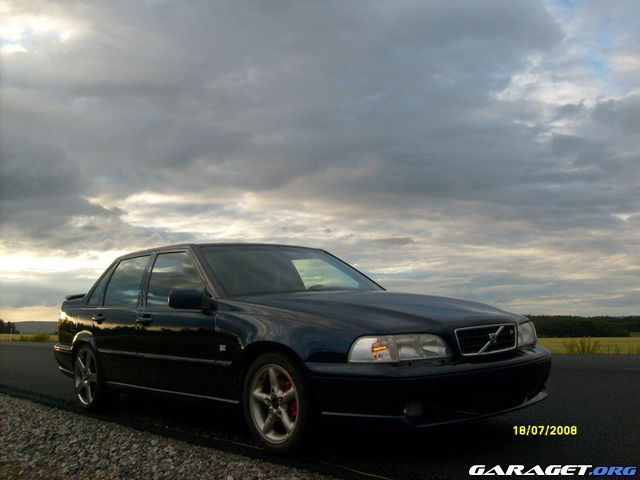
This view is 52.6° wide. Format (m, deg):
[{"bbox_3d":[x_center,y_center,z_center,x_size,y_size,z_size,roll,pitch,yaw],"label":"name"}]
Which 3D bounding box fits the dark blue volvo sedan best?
[{"bbox_3d":[-0.574,0.708,5.275,1.760,1.400,4.719,3,-8,-42],"label":"dark blue volvo sedan"}]

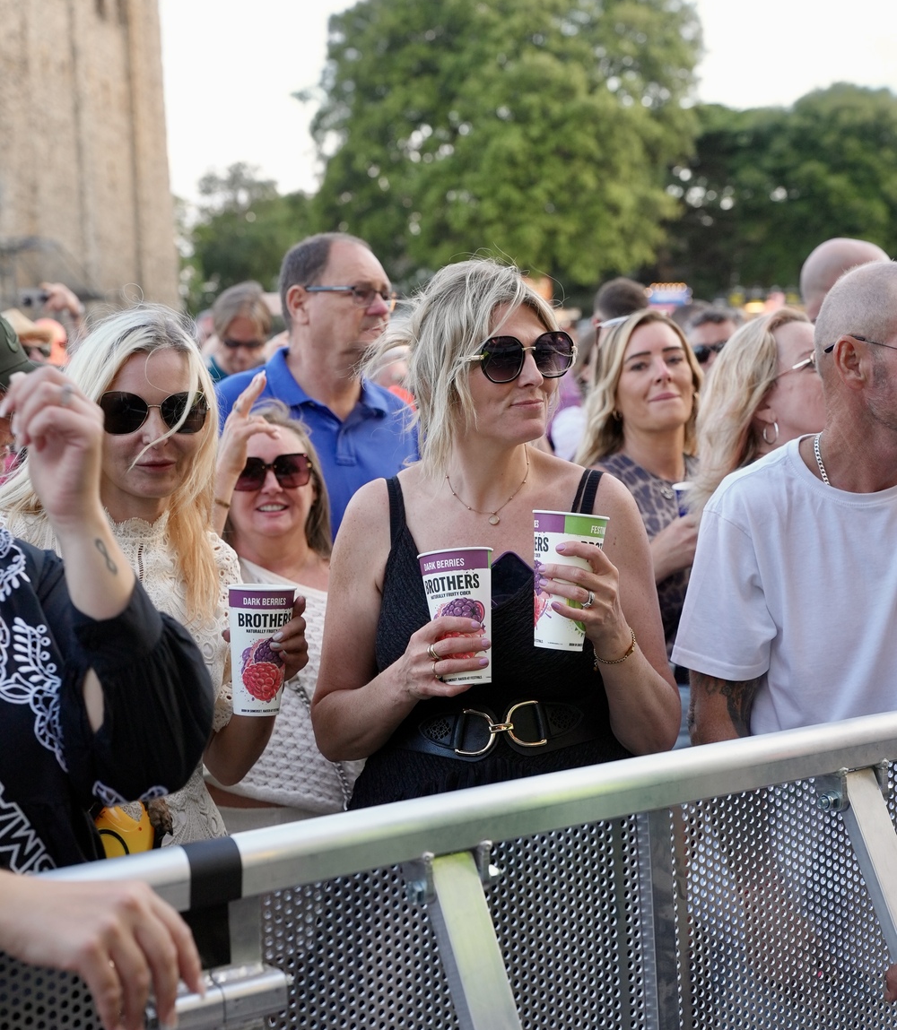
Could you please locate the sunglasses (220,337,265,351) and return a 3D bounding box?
[{"bbox_3d":[-0.651,-0.565,5.910,0.142,0.046,0.145,-3,31,-6],"label":"sunglasses"}]

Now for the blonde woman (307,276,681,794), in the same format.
[{"bbox_3d":[0.080,0.505,2.510,0.490,1.680,0.420,-3,6,-7],"label":"blonde woman"}]

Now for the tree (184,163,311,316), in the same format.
[{"bbox_3d":[-10.650,-13.400,99.600,9.500,11.200,9.000,-3,6,-6],"label":"tree"}]

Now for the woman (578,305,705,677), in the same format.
[{"bbox_3d":[0.395,0.470,3.240,0.460,1.640,0.370,-4,6,-22],"label":"woman"}]

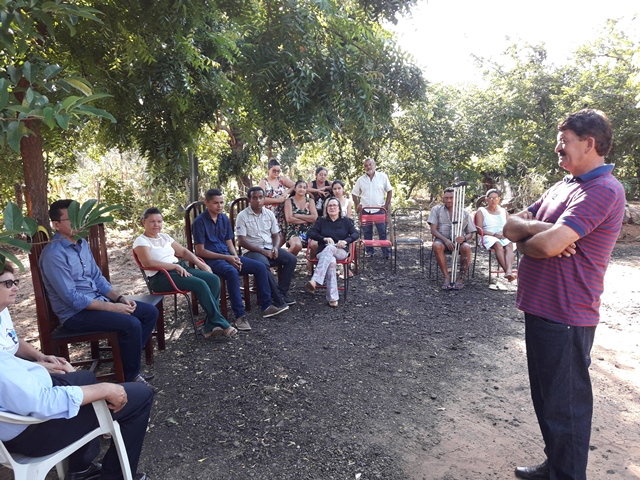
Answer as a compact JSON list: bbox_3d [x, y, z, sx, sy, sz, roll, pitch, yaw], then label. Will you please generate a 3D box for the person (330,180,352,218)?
[{"bbox_3d":[0.300,-0.131,6.884,0.450,1.270,0.720,0,7,-3],"label":"person"}]

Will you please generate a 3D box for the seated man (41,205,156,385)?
[{"bbox_3d":[-1.440,0.362,3.426,0.770,1.270,0.510,1,7,12],"label":"seated man"}]

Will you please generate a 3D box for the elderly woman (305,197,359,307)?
[{"bbox_3d":[0.169,0.086,6.037,0.600,1.190,0.800,1,7,6],"label":"elderly woman"}]

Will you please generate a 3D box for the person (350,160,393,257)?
[{"bbox_3d":[0.820,-0.493,8.301,0.570,1.650,0.350,1,7,11],"label":"person"}]

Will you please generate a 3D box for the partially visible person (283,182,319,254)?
[{"bbox_3d":[-0.268,-0.184,7.696,0.500,1.330,0.750,-1,7,-6],"label":"partially visible person"}]

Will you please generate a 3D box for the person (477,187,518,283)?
[{"bbox_3d":[2.368,-0.080,7.001,0.480,1.210,0.700,-1,7,-10],"label":"person"}]

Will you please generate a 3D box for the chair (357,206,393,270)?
[{"bbox_3d":[0.839,0.001,7.865,0.450,0.920,0.480,-1,7,-5],"label":"chair"}]

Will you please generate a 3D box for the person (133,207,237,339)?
[{"bbox_3d":[-1.202,0.274,4.687,0.820,1.140,0.560,3,8,24],"label":"person"}]

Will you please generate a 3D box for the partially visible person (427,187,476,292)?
[{"bbox_3d":[1.610,-0.045,6.421,0.530,1.210,0.700,0,7,3],"label":"partially visible person"}]

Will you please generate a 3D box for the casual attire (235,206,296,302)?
[{"bbox_3d":[-0.596,0.157,5.908,0.500,1.080,0.760,-7,10,-44],"label":"casual attire"}]

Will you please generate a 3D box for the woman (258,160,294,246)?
[{"bbox_3d":[-0.580,-0.273,6.766,0.560,1.580,0.420,-1,7,-11],"label":"woman"}]

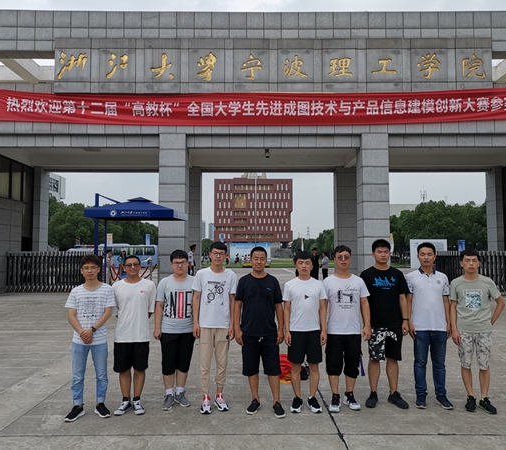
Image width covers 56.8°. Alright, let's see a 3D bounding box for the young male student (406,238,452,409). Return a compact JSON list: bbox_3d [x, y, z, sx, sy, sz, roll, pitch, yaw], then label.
[{"bbox_3d":[1.923,1.081,5.150,0.489,1.766,0.310,0,-3,0],"label":"young male student"}]

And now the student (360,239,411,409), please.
[{"bbox_3d":[1.493,1.084,5.294,0.548,1.840,0.360,0,-4,5],"label":"student"}]

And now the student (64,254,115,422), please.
[{"bbox_3d":[-1.708,1.147,4.912,0.513,1.665,0.380,1,-4,-8],"label":"student"}]

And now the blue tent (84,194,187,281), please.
[{"bbox_3d":[-3.451,0.783,14.192,2.478,3.465,2.478,0,-3,0],"label":"blue tent"}]

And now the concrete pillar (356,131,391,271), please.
[{"bbox_3d":[4.597,-0.347,17.990,0.986,6.175,0.980,0,-3,0],"label":"concrete pillar"}]

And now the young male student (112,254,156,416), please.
[{"bbox_3d":[-1.282,1.161,5.052,0.446,1.654,0.360,0,-4,-6],"label":"young male student"}]

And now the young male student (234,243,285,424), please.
[{"bbox_3d":[0.073,1.092,4.934,0.534,1.719,0.330,0,-3,0],"label":"young male student"}]

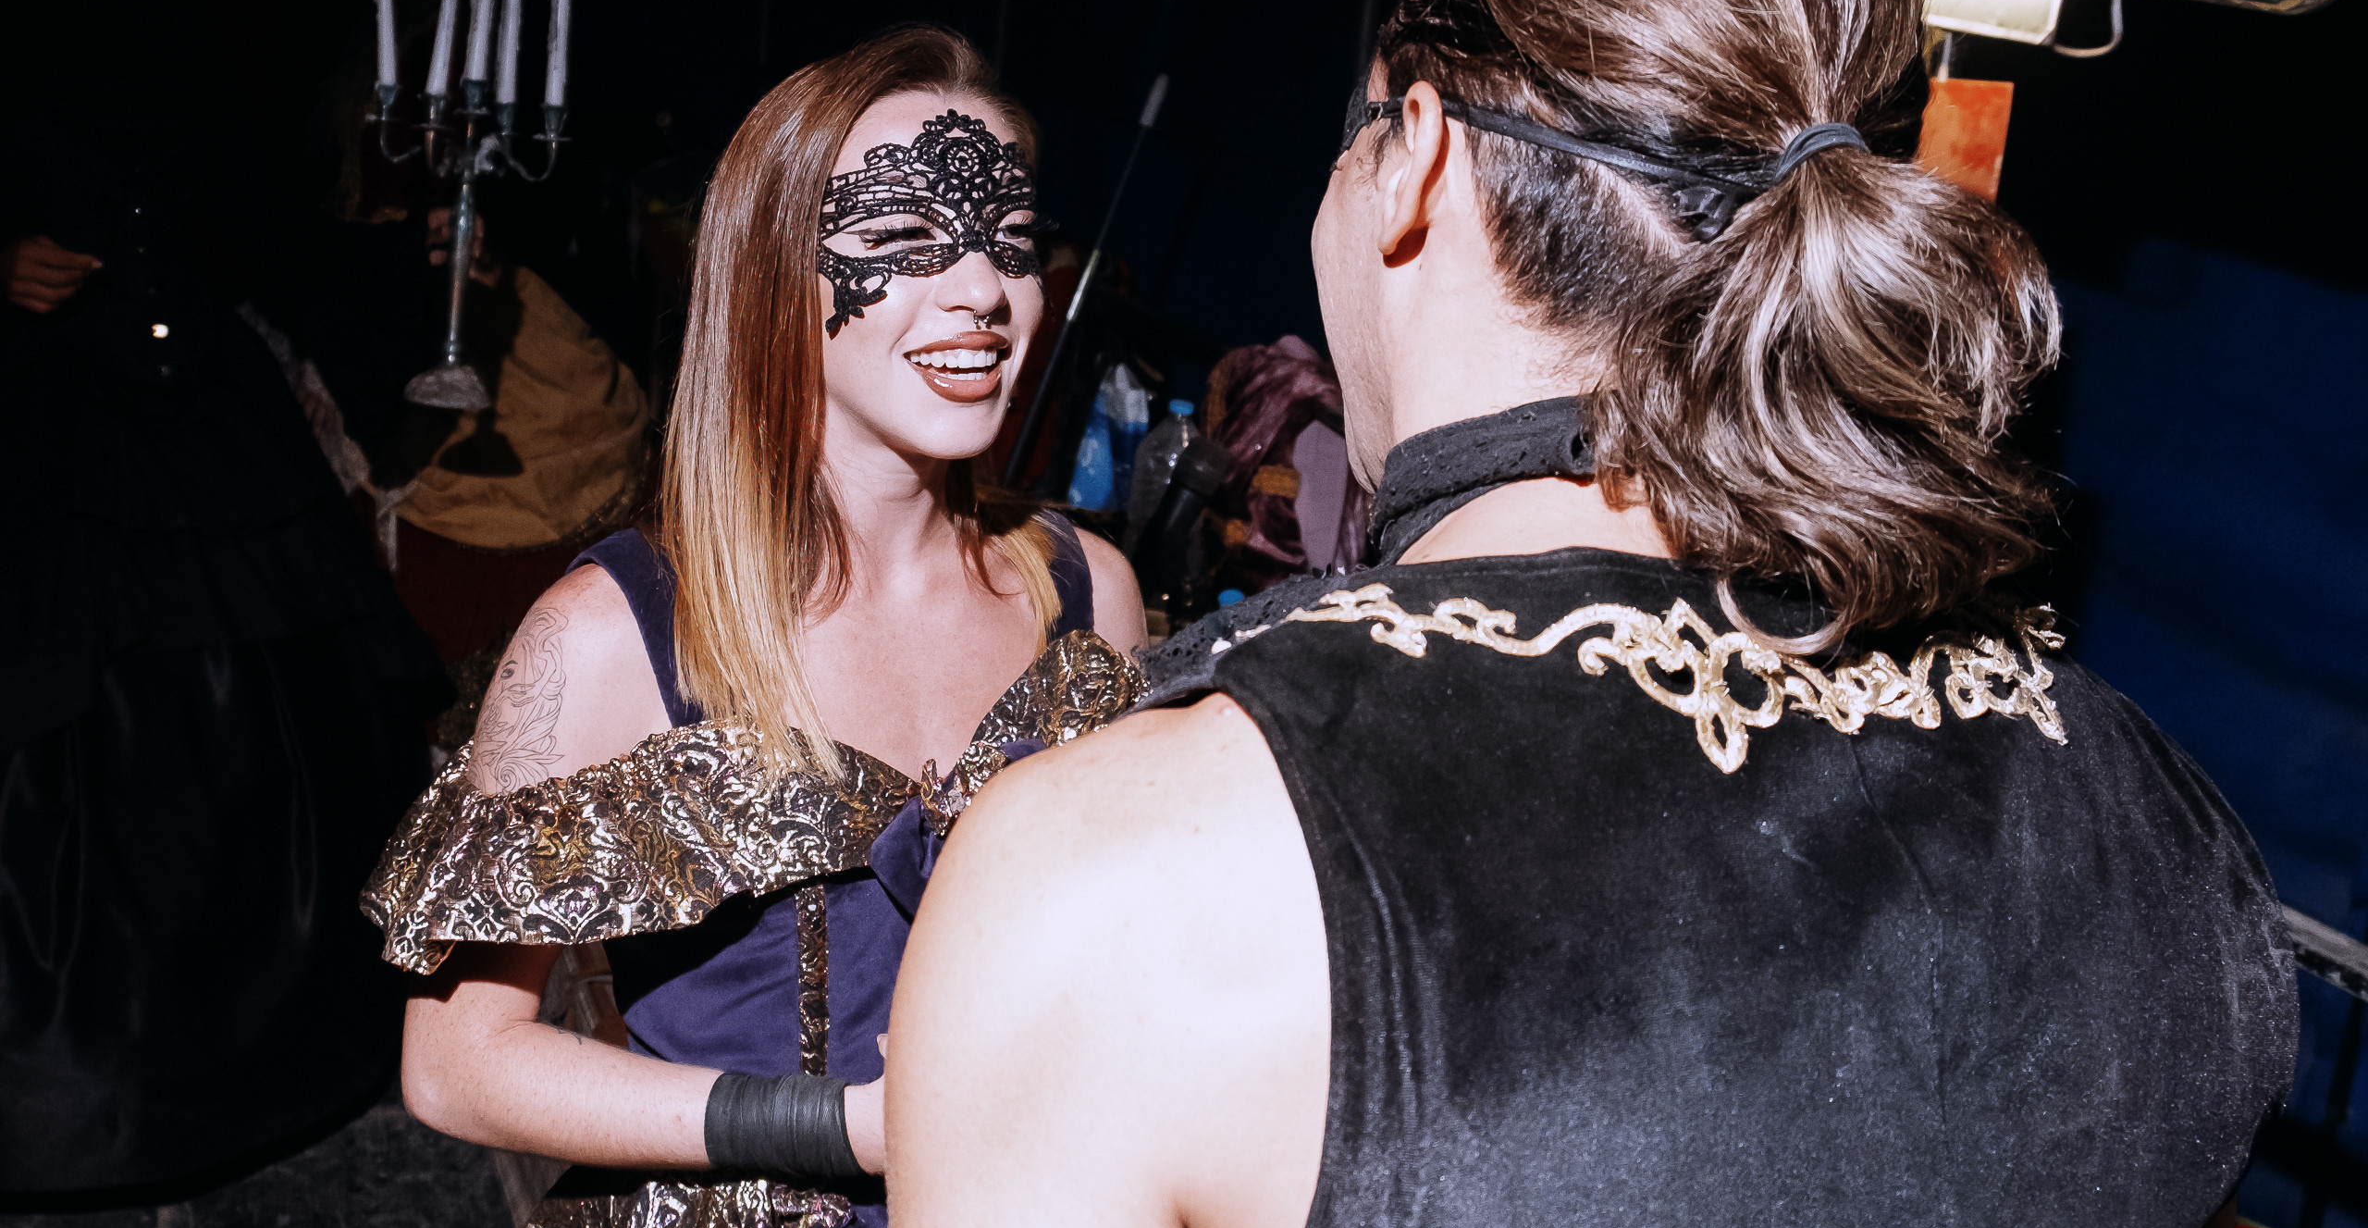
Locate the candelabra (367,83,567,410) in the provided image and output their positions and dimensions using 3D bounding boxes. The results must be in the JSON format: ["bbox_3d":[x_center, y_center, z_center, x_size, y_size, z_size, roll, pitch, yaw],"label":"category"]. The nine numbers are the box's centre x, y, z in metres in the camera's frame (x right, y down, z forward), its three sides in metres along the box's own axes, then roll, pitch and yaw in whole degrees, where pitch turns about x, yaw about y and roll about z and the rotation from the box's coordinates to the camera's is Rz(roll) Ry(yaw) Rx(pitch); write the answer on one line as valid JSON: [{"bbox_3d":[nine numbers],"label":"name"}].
[{"bbox_3d":[-0.934,-0.478,2.300,0.265,0.410,0.265,10,11,0],"label":"candelabra"}]

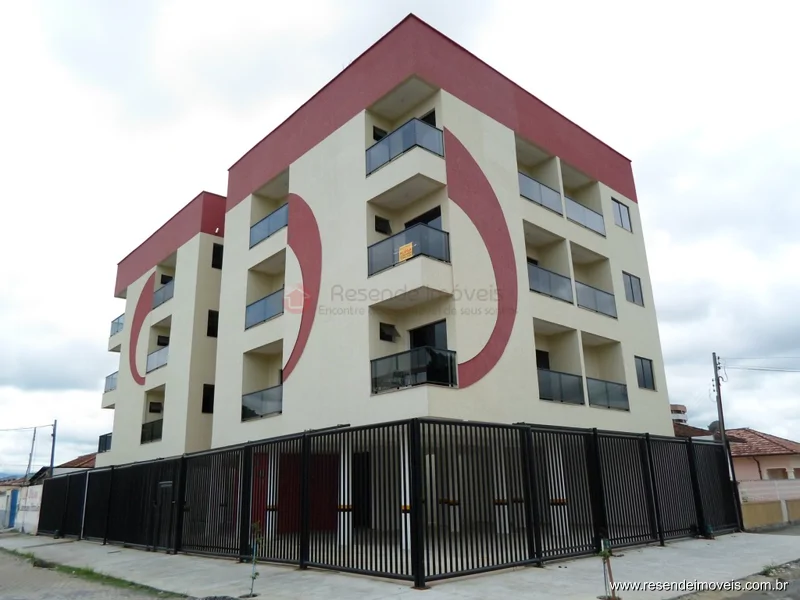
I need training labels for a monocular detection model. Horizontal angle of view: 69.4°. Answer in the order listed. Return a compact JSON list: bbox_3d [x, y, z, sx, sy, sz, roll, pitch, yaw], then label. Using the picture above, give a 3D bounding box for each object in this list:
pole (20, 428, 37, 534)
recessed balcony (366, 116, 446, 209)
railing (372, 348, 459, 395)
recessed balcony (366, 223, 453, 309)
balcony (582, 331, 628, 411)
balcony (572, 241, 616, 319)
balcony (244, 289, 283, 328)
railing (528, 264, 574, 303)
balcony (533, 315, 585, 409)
[{"bbox_3d":[-17.753,8.617,27.694,0.160,4.814,0.160,14,-23,-40],"label":"pole"},{"bbox_3d":[0.140,-3.426,14.887,0.953,1.541,1.916,14,-23,-40],"label":"recessed balcony"},{"bbox_3d":[0.280,1.663,12.878,0.943,0.798,1.884,13,-23,-40],"label":"railing"},{"bbox_3d":[0.218,-0.700,13.883,0.972,1.554,1.902,13,-23,-40],"label":"recessed balcony"},{"bbox_3d":[5.725,2.201,17.158,2.258,2.103,0.955,13,-23,-40],"label":"balcony"},{"bbox_3d":[5.878,-0.492,18.585,2.348,2.122,0.900,14,-23,-40],"label":"balcony"},{"bbox_3d":[-4.186,0.314,18.002,0.064,0.777,2.387,13,-23,-40],"label":"balcony"},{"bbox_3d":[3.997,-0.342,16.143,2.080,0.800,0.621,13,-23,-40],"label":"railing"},{"bbox_3d":[3.939,1.776,15.623,2.080,2.103,0.955,13,-23,-40],"label":"balcony"}]

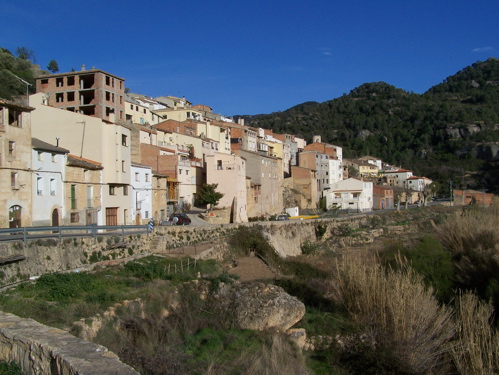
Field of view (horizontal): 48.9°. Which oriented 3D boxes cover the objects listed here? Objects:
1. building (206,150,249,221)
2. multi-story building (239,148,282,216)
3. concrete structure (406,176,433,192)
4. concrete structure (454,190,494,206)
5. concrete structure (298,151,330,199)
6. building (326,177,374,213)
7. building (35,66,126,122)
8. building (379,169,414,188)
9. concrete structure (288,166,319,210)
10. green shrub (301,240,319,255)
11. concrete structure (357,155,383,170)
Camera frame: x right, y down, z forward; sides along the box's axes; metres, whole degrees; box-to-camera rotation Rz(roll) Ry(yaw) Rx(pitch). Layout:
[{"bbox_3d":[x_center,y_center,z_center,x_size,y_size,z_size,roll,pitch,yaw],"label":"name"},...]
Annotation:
[{"bbox_3d":[-3.665,0.173,91.122,5.100,11.099,9.500,0,-1,10],"label":"building"},{"bbox_3d":[2.366,-0.496,112.696,4.700,13.368,12.500,0,-1,21],"label":"multi-story building"},{"bbox_3d":[68.465,-1.067,222.051,5.500,6.635,13.500,-1,-1,38],"label":"concrete structure"},{"bbox_3d":[70.450,3.370,173.080,10.800,4.780,5.400,0,-2,-15],"label":"concrete structure"},{"bbox_3d":[21.940,-3.850,187.080,6.800,15.340,9.500,-2,-2,35],"label":"concrete structure"},{"bbox_3d":[31.320,2.820,171.090,11.300,9.810,11.900,-2,-2,29],"label":"building"},{"bbox_3d":[-32.890,-16.170,106.330,14.400,9.940,8.000,-2,-2,19],"label":"building"},{"bbox_3d":[65.653,-3.661,241.794,10.800,8.805,9.000,-1,-1,33],"label":"building"},{"bbox_3d":[13.234,0.067,134.166,5.600,10.184,6.800,0,-1,20],"label":"concrete structure"},{"bbox_3d":[10.940,10.940,100.000,3.200,2.600,3.000,-1,-2,0],"label":"green shrub"},{"bbox_3d":[58.720,-11.570,267.370,8.300,7.160,7.500,0,-2,-28],"label":"concrete structure"}]

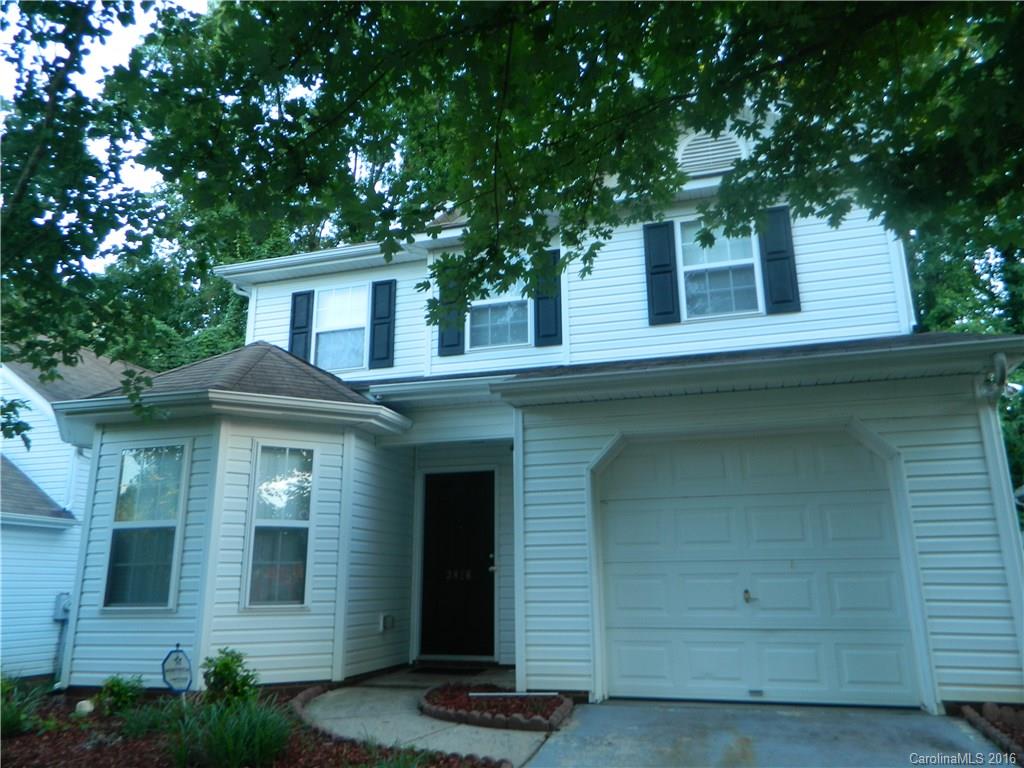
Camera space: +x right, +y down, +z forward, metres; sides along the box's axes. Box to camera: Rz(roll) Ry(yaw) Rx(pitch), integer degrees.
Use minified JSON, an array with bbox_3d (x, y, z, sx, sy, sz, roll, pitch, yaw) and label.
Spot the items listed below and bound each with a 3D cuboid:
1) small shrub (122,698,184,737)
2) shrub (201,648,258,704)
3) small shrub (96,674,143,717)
[{"bbox_3d":[-2.698,2.495,5.550,0.460,0.280,0.420,6,-16,-24],"label":"small shrub"},{"bbox_3d":[-2.304,2.393,6.030,0.460,0.440,0.440,4,-15,-19],"label":"shrub"},{"bbox_3d":[-3.184,2.532,6.030,0.380,0.310,0.360,6,-16,-26],"label":"small shrub"}]

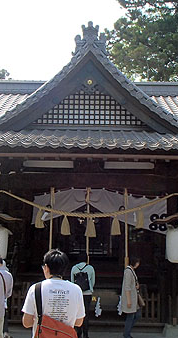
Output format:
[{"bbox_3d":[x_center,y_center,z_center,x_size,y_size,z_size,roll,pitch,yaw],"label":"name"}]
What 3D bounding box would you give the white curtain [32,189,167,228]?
[{"bbox_3d":[0.268,1.028,11.099,3.442,1.046,0.100,1,-10,0],"label":"white curtain"}]

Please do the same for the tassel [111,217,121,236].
[{"bbox_3d":[0.573,1.203,9.288,0.200,0.400,0.190,1,-10,0],"label":"tassel"}]

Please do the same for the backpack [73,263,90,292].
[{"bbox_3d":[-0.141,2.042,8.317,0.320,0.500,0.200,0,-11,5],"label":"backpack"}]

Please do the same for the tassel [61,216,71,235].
[{"bbox_3d":[-0.469,1.198,9.286,0.200,0.400,0.190,1,-10,0],"label":"tassel"}]

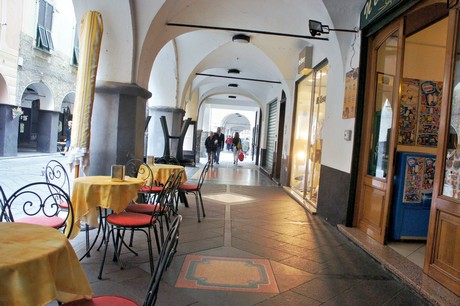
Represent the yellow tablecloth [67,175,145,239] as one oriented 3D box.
[{"bbox_3d":[-1.190,0.540,3.356,0.740,0.520,0.740,4,2,0],"label":"yellow tablecloth"}]

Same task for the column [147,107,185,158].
[{"bbox_3d":[-1.944,-0.347,10.462,1.030,2.100,1.030,3,2,0],"label":"column"}]

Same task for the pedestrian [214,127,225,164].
[{"bbox_3d":[-0.522,-0.328,16.801,0.550,1.790,0.420,4,2,-3],"label":"pedestrian"}]

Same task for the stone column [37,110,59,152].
[{"bbox_3d":[-9.532,-1.082,18.002,0.950,2.160,0.950,3,2,0],"label":"stone column"}]

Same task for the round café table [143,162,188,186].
[{"bbox_3d":[-1.113,0.577,5.529,0.710,0.745,0.710,4,2,0],"label":"round café table"}]

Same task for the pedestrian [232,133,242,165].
[{"bbox_3d":[0.385,-0.223,17.000,0.500,1.630,0.350,3,2,0],"label":"pedestrian"}]

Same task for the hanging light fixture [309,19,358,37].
[{"bbox_3d":[1.446,-1.766,4.850,0.660,0.240,0.220,3,2,-8],"label":"hanging light fixture"}]

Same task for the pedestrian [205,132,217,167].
[{"bbox_3d":[-0.885,-0.223,15.805,0.550,1.600,0.420,4,2,-3],"label":"pedestrian"}]

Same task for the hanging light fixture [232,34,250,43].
[{"bbox_3d":[0.270,-2.691,8.100,0.410,0.140,0.410,3,2,0],"label":"hanging light fixture"}]

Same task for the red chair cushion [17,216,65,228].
[{"bbox_3d":[-1.570,0.585,2.848,0.400,0.050,0.400,5,2,9],"label":"red chair cushion"}]

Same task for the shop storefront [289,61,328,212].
[{"bbox_3d":[1.592,-0.352,7.589,0.250,2.700,3.000,3,2,-1],"label":"shop storefront"}]

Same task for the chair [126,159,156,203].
[{"bbox_3d":[-1.181,0.518,4.775,0.430,0.880,0.500,4,2,16],"label":"chair"}]

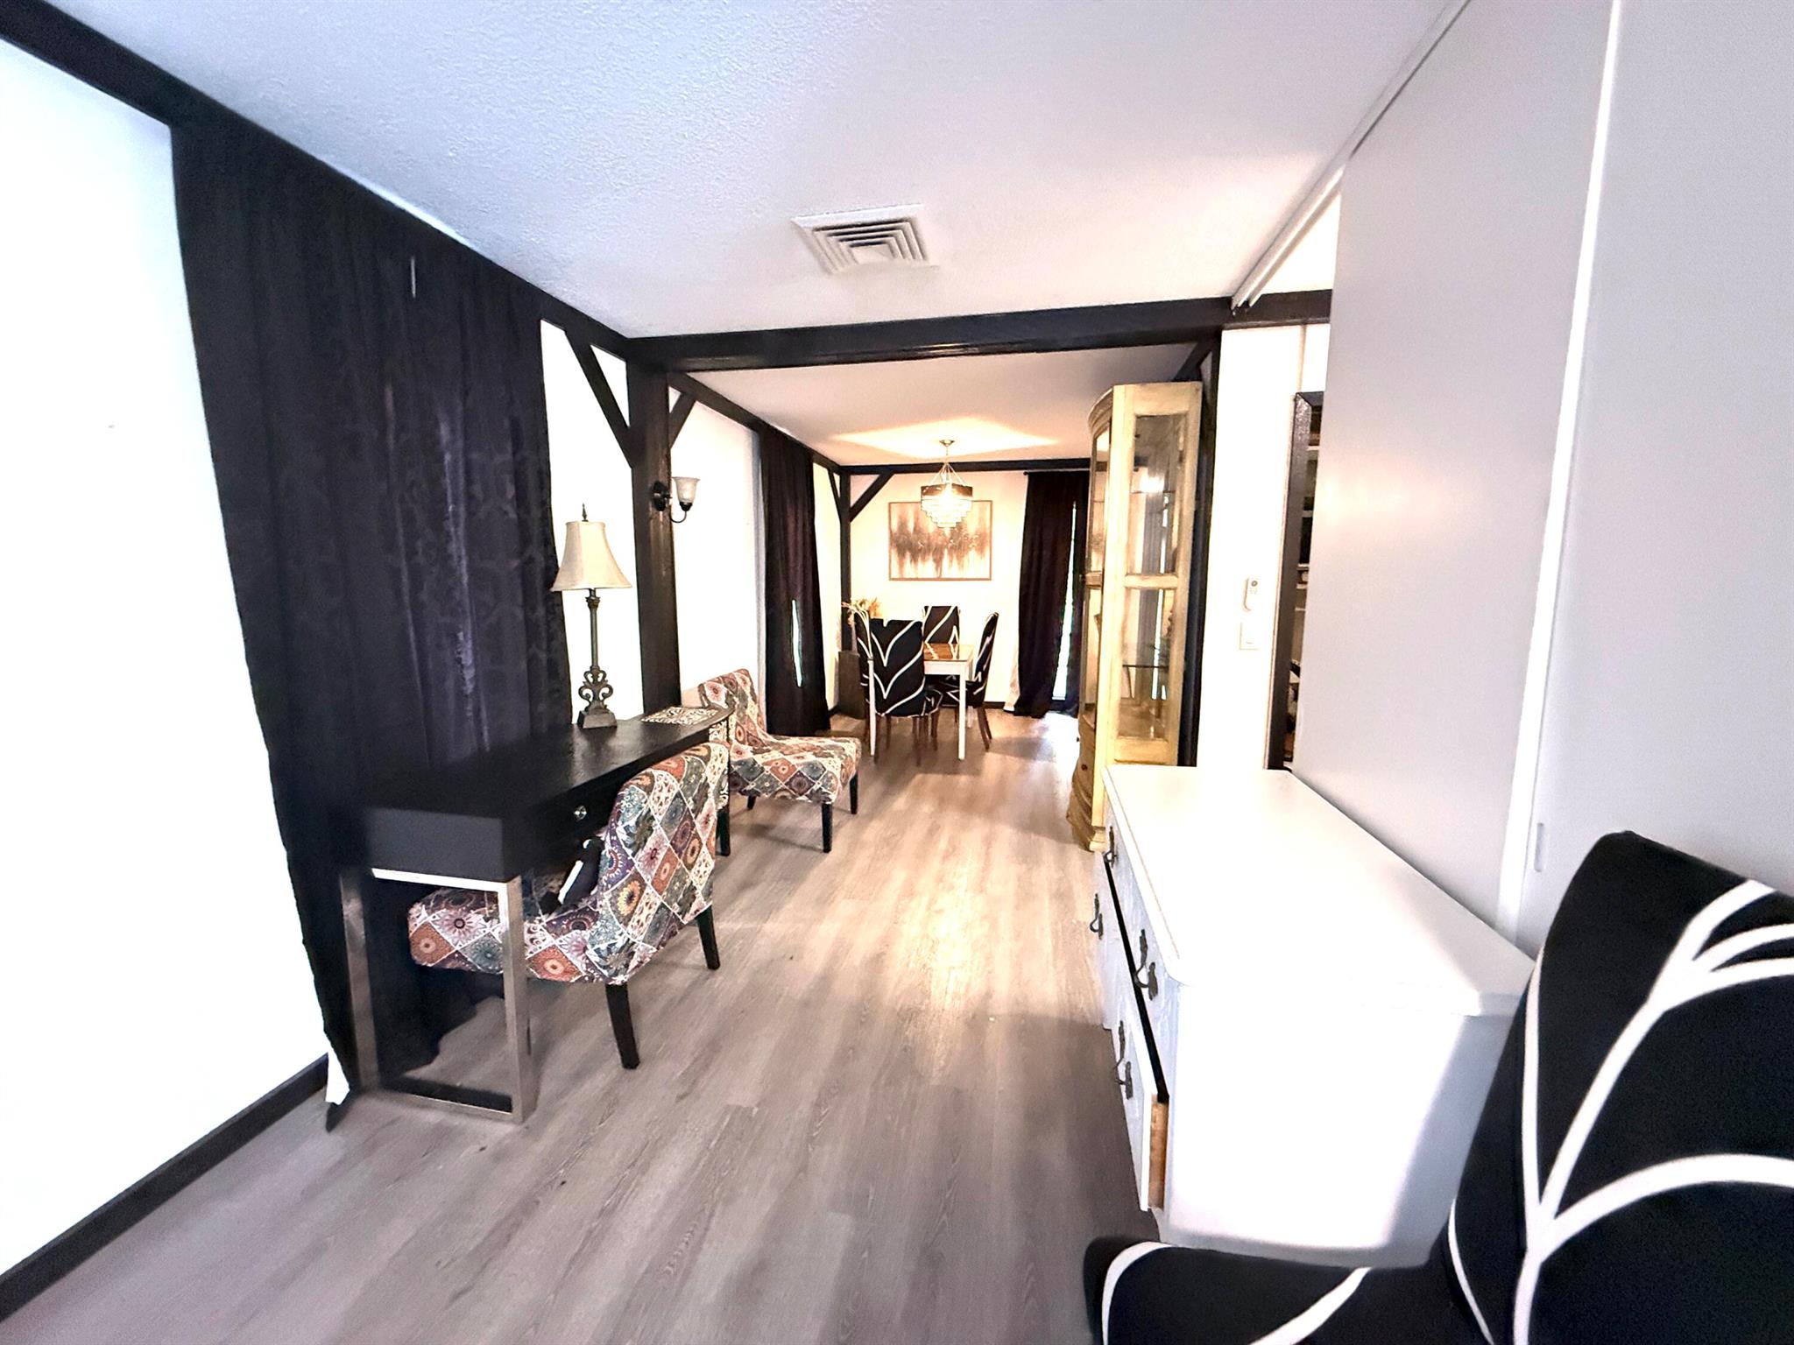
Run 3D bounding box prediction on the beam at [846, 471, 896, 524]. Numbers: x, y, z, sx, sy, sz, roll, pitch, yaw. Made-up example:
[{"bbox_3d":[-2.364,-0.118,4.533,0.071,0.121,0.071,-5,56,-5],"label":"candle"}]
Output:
[{"bbox_3d":[-0.270,-1.762,7.221,0.105,0.651,0.085,44,13,2],"label":"beam"}]

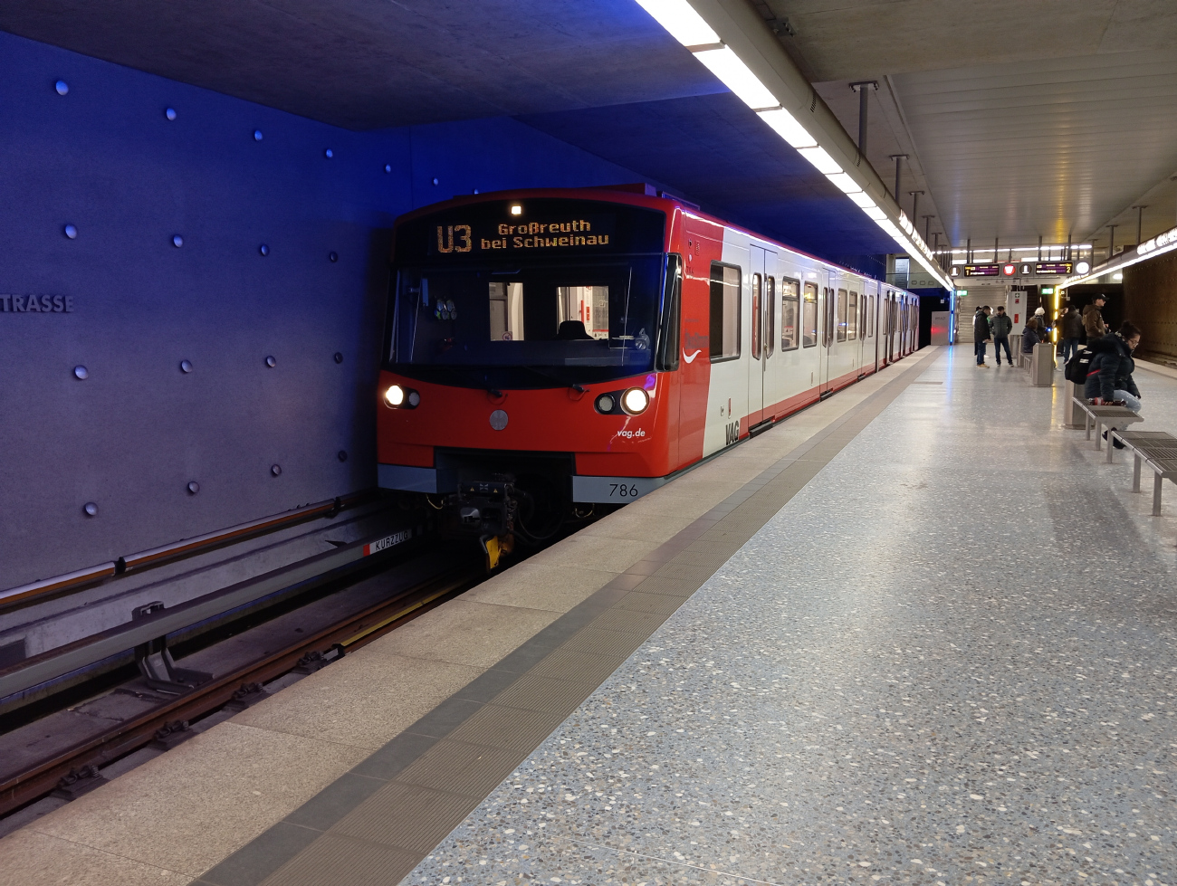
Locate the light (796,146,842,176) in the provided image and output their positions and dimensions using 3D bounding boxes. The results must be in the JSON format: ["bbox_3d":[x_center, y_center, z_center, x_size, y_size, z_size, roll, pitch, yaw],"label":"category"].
[{"bbox_3d":[2.008,-2.456,8.193,0.199,0.080,1.440,2,8,22],"label":"light"}]

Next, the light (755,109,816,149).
[{"bbox_3d":[1.451,-2.278,6.831,0.199,0.080,1.435,2,8,22],"label":"light"}]

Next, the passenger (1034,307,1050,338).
[{"bbox_3d":[12.523,-2.923,26.383,0.400,1.650,0.500,1,7,16],"label":"passenger"}]

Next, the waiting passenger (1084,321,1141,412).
[{"bbox_3d":[5.496,-0.614,9.969,0.620,1.325,0.500,5,9,39],"label":"waiting passenger"}]

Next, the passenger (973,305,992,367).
[{"bbox_3d":[11.096,-2.981,26.768,0.420,1.700,0.520,1,7,16],"label":"passenger"}]

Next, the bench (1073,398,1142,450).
[{"bbox_3d":[5.364,-0.154,9.943,0.399,0.427,2.401,2,8,22],"label":"bench"}]

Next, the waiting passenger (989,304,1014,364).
[{"bbox_3d":[11.897,-3.062,27.377,0.560,1.690,0.370,4,8,30],"label":"waiting passenger"}]

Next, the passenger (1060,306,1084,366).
[{"bbox_3d":[14.193,-3.162,27.891,0.550,1.710,0.380,1,7,11],"label":"passenger"}]

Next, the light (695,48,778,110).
[{"bbox_3d":[0.875,-2.094,5.425,0.199,0.080,1.458,2,8,22],"label":"light"}]

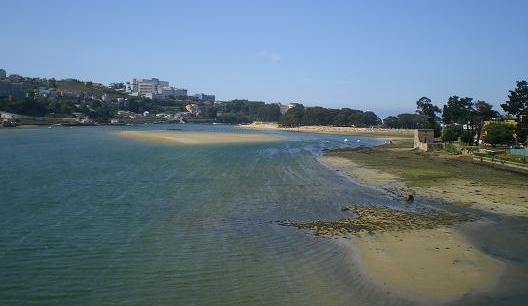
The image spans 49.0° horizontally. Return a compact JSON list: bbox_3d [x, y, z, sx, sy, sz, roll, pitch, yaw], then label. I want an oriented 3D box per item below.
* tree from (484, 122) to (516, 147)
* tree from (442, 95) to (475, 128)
[{"bbox_3d":[67.330,-5.270,165.000,9.110,7.400,8.500,0,4,0],"label":"tree"},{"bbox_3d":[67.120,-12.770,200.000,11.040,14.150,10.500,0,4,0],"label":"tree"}]

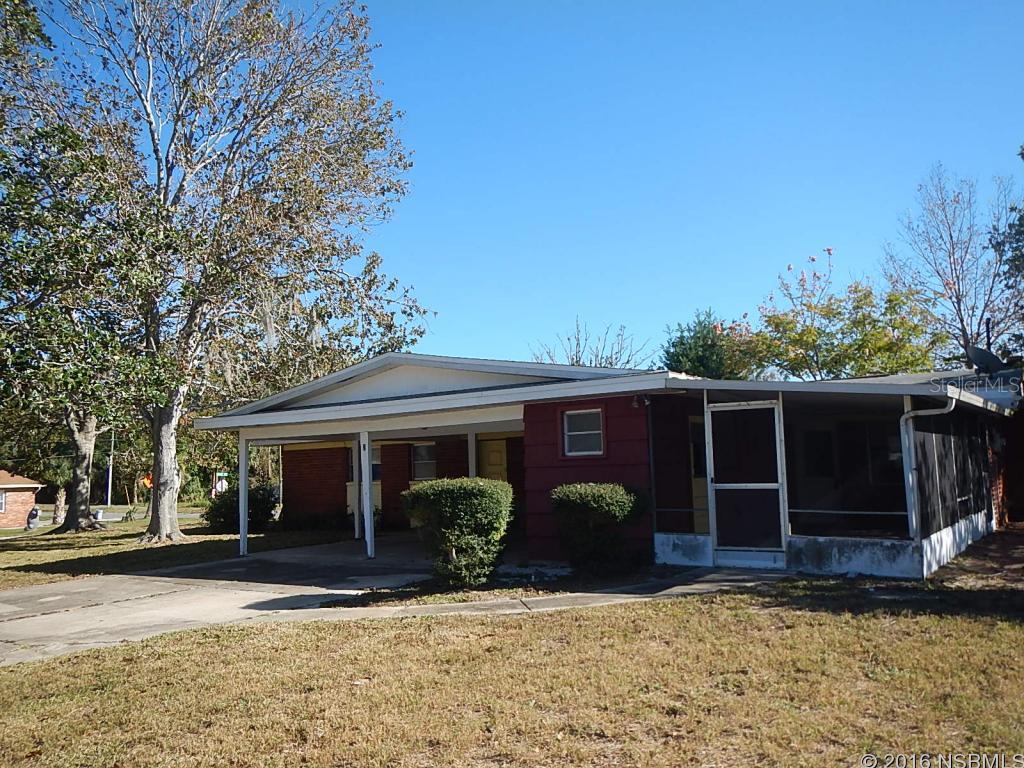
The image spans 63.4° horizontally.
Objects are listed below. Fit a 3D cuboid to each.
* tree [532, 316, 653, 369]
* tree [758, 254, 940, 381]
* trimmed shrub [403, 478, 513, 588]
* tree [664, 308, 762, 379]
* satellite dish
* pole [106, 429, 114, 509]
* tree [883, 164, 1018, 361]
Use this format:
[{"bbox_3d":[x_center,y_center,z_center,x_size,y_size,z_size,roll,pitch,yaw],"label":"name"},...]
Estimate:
[{"bbox_3d":[2.762,0.862,27.722,4.200,6.182,4.200,-3,-5,6],"label":"tree"},{"bbox_3d":[10.193,-0.226,24.672,6.000,7.279,5.600,-4,-6,22],"label":"tree"},{"bbox_3d":[-0.724,1.972,11.000,1.420,1.420,1.350,-2,-5,-4],"label":"trimmed shrub"},{"bbox_3d":[6.821,0.655,27.716,3.800,6.309,3.800,-3,-5,14],"label":"tree"},{"bbox_3d":[8.478,-0.420,14.800,0.550,0.580,0.750,0,-6,-25],"label":"satellite dish"},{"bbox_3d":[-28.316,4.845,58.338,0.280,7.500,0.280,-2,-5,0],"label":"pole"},{"bbox_3d":[14.543,-1.847,26.526,4.800,10.535,4.800,-5,-6,29],"label":"tree"}]

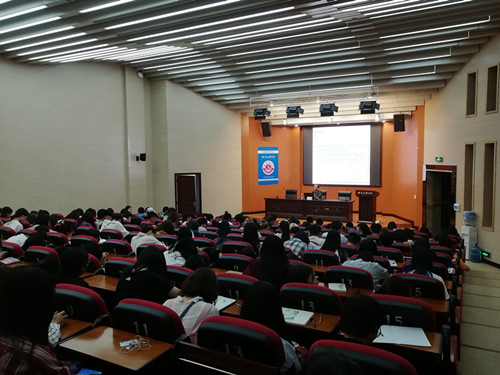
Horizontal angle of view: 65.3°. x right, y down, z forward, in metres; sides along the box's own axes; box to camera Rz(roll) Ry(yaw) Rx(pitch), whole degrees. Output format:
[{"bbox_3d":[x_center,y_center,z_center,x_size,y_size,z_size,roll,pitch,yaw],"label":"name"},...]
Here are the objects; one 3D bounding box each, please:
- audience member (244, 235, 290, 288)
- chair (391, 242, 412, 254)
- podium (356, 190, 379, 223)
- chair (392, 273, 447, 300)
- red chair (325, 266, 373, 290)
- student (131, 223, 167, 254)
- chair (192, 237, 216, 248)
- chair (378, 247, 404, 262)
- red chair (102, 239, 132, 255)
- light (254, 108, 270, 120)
[{"bbox_3d":[0.116,0.980,3.222,0.500,1.180,0.750,2,5,29],"label":"audience member"},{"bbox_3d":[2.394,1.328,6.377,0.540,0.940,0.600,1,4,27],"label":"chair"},{"bbox_3d":[4.417,0.730,14.600,0.800,1.200,0.550,1,5,18],"label":"podium"},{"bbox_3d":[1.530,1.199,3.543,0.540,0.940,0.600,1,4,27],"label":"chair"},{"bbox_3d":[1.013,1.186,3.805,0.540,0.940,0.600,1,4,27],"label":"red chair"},{"bbox_3d":[-1.425,1.054,5.350,0.520,1.130,0.750,2,5,27],"label":"student"},{"bbox_3d":[-0.556,1.150,5.642,0.530,0.960,0.620,2,5,26],"label":"chair"},{"bbox_3d":[1.901,1.254,5.384,0.530,0.960,0.620,2,5,25],"label":"chair"},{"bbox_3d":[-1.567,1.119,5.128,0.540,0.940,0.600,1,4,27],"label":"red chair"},{"bbox_3d":[0.455,-2.658,14.200,0.500,0.400,0.400,1,4,27],"label":"light"}]

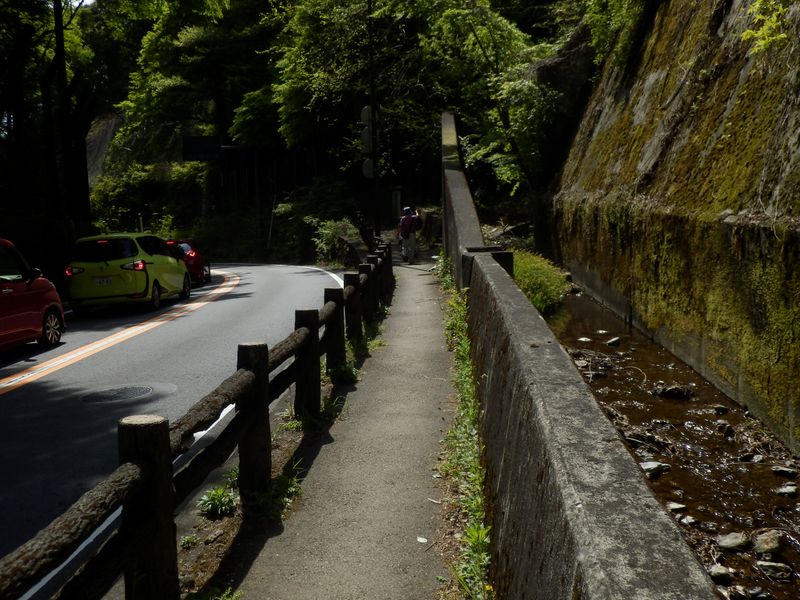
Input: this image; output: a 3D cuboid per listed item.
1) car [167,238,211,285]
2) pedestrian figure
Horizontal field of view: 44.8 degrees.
[{"bbox_3d":[-6.700,-1.130,29.300,1.700,1.470,4.100,-4,5,-7],"label":"car"},{"bbox_3d":[0.228,-1.887,28.400,0.550,1.670,0.450,-1,6,0],"label":"pedestrian figure"}]

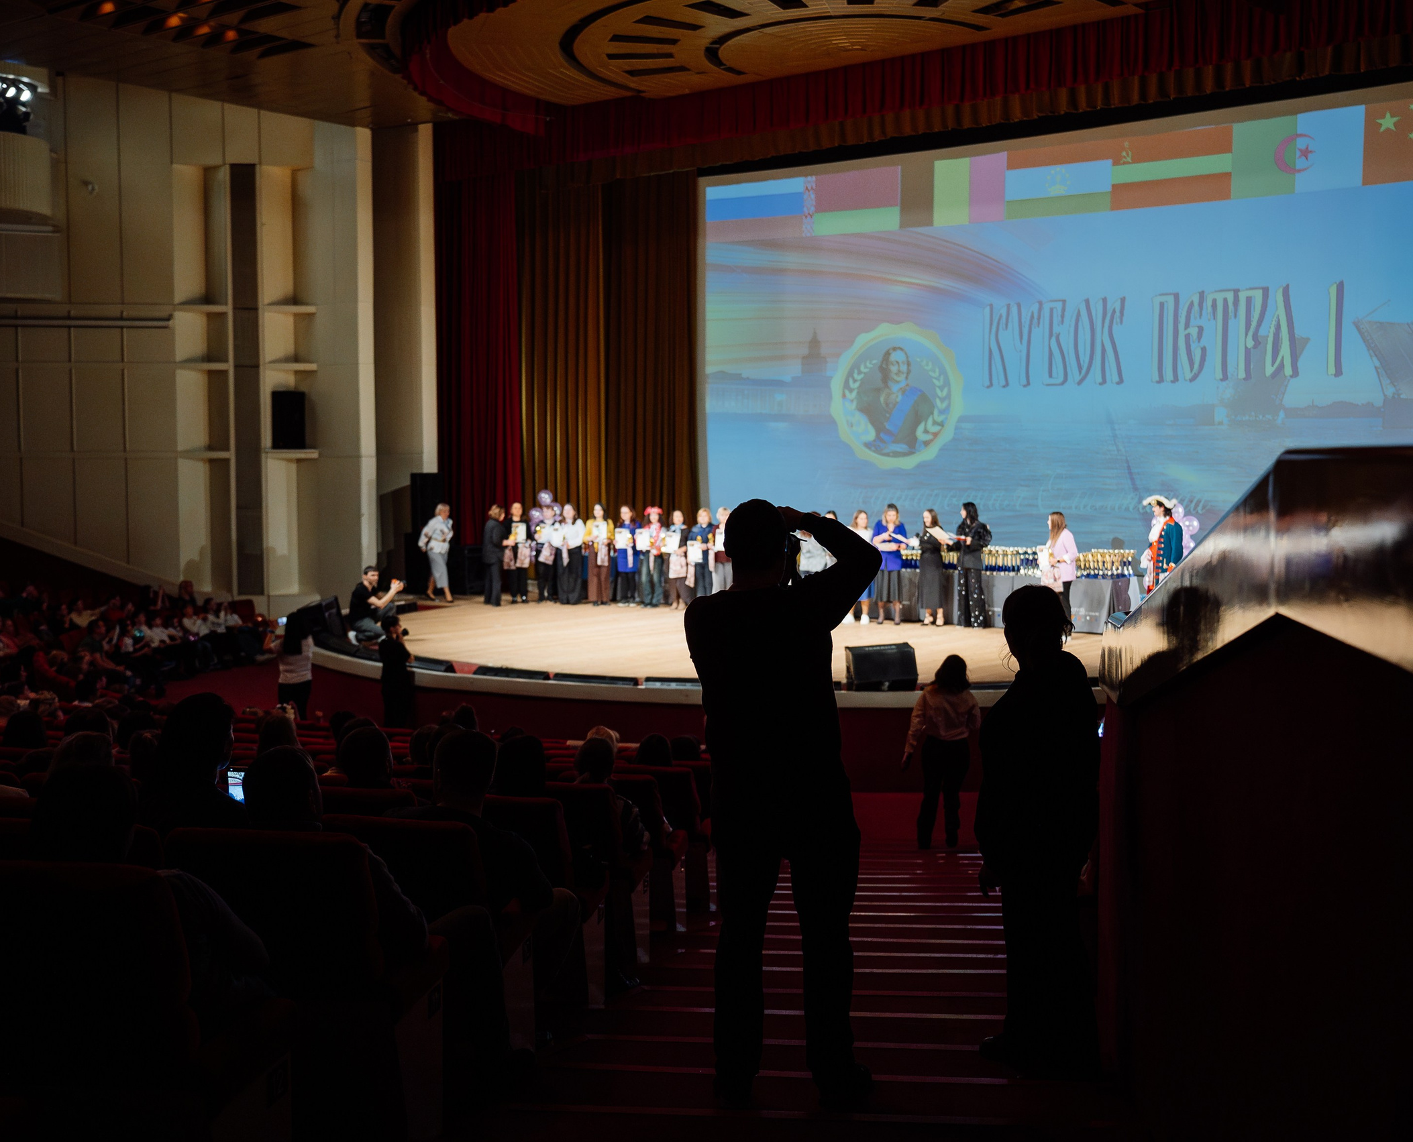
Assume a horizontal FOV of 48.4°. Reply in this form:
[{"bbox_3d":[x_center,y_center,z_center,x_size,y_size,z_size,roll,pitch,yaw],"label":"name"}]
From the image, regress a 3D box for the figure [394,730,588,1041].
[{"bbox_3d":[-0.693,1.062,5.082,0.570,1.200,0.800,1,4,9],"label":"figure"}]

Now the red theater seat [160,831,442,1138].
[{"bbox_3d":[-1.108,1.132,4.510,0.620,0.940,0.660,1,4,9],"label":"red theater seat"}]

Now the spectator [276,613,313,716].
[{"bbox_3d":[-4.555,1.287,17.413,0.500,1.640,0.480,-1,4,-23],"label":"spectator"}]

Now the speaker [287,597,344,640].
[{"bbox_3d":[-5.000,0.583,20.179,0.540,0.540,0.520,2,4,25],"label":"speaker"}]

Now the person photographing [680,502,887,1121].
[{"bbox_3d":[0.214,0.679,4.535,0.570,1.772,0.500,1,4,13],"label":"person photographing"}]

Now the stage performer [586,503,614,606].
[{"bbox_3d":[-1.752,-0.264,25.634,0.460,1.670,0.360,2,4,23],"label":"stage performer"}]

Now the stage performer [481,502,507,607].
[{"bbox_3d":[-3.419,-0.255,25.304,0.450,1.630,0.460,-2,4,-31],"label":"stage performer"}]

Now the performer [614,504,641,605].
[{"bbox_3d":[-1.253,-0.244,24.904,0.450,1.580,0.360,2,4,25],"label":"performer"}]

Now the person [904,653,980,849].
[{"bbox_3d":[2.049,1.543,13.517,0.600,1.650,0.400,0,4,3],"label":"person"}]

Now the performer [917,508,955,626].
[{"bbox_3d":[3.225,-0.046,22.391,0.500,1.650,0.420,2,4,28],"label":"performer"}]

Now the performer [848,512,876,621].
[{"bbox_3d":[2.225,-0.060,22.467,0.500,1.630,0.360,1,4,12],"label":"performer"}]

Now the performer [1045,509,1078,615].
[{"bbox_3d":[4.512,0.068,20.113,0.410,1.627,0.450,-2,5,-35],"label":"performer"}]

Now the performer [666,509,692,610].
[{"bbox_3d":[-0.451,-0.176,25.038,0.460,1.570,0.360,2,4,23],"label":"performer"}]

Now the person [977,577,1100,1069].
[{"bbox_3d":[1.109,0.873,5.285,0.440,1.650,0.360,-3,5,-42],"label":"person"}]

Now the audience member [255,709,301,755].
[{"bbox_3d":[-2.491,1.368,9.154,0.480,1.170,0.720,1,4,13],"label":"audience member"}]

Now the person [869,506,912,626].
[{"bbox_3d":[2.582,-0.094,22.014,0.520,1.687,0.420,1,4,12],"label":"person"}]

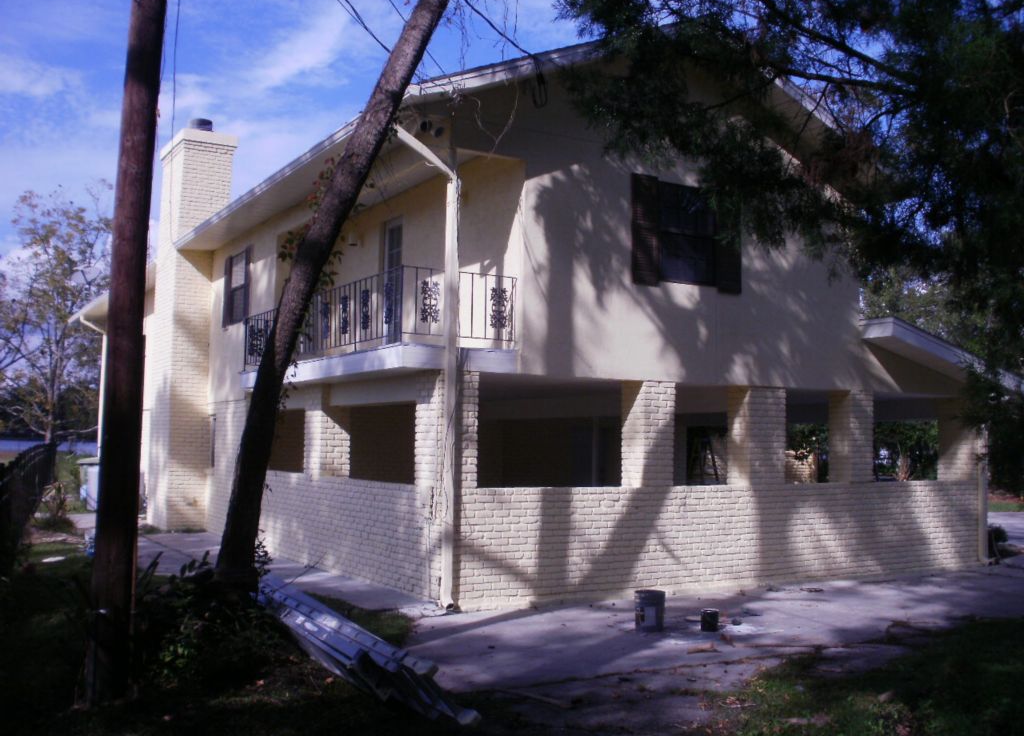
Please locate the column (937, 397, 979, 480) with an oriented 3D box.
[{"bbox_3d":[6.428,1.030,15.338,0.440,1.172,0.396,3,-5,-30],"label":"column"}]

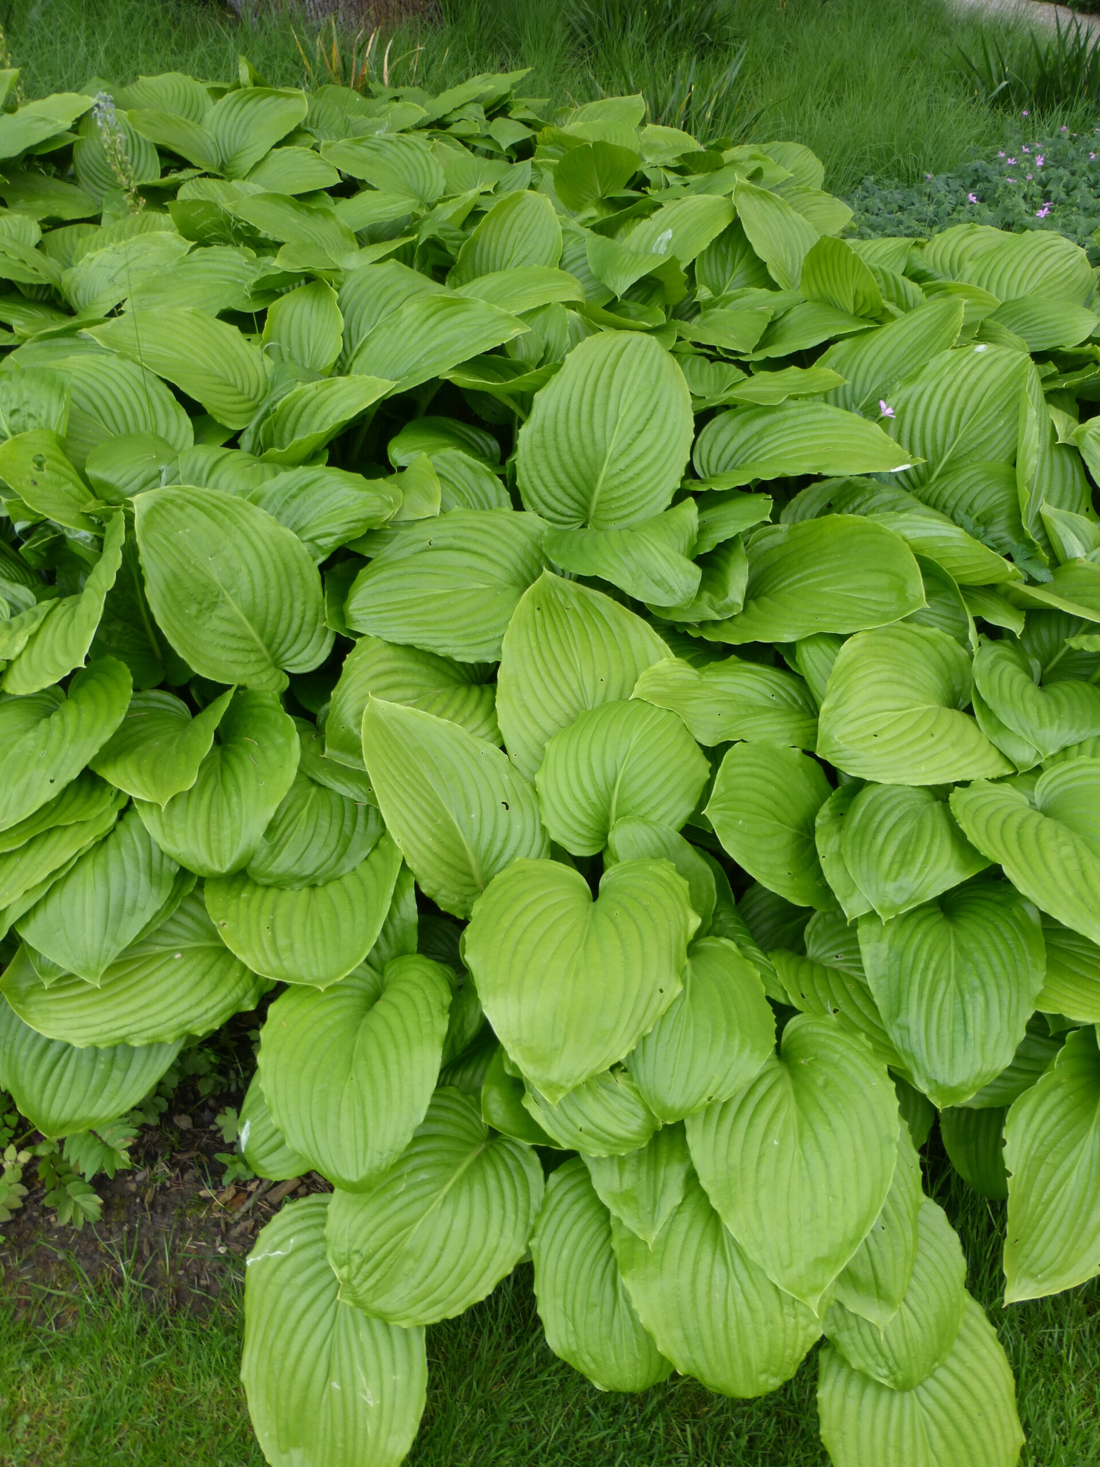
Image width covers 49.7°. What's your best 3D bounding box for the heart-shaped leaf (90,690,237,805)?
[{"bbox_3d":[-0.427,0.016,1.310,0.140,0.065,0.155,10,59,6],"label":"heart-shaped leaf"}]

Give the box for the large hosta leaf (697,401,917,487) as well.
[{"bbox_3d":[0.350,-0.387,1.588,0.310,0.075,0.170,-2,61,-14],"label":"large hosta leaf"}]

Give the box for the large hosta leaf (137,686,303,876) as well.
[{"bbox_3d":[-0.367,0.056,1.310,0.175,0.060,0.220,-1,63,-1],"label":"large hosta leaf"}]

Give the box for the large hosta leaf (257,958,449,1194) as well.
[{"bbox_3d":[-0.201,0.348,1.213,0.195,0.075,0.239,7,84,1],"label":"large hosta leaf"}]

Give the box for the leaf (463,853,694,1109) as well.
[{"bbox_3d":[0.027,0.239,1.151,0.220,0.075,0.250,7,83,1],"label":"leaf"}]

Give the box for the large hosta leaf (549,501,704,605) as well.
[{"bbox_3d":[0.105,-0.243,1.576,0.220,0.090,0.185,39,71,3],"label":"large hosta leaf"}]

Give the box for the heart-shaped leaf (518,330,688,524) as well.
[{"bbox_3d":[0.074,-0.405,1.580,0.215,0.050,0.275,11,69,4],"label":"heart-shaped leaf"}]

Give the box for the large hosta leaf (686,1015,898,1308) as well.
[{"bbox_3d":[0.234,0.410,1.140,0.195,0.055,0.270,-6,84,-1],"label":"large hosta leaf"}]

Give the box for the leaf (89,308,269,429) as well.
[{"bbox_3d":[-0.545,-0.535,1.707,0.295,0.060,0.185,25,69,15],"label":"leaf"}]

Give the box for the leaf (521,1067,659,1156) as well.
[{"bbox_3d":[0.035,0.341,1.160,0.165,0.050,0.125,41,75,-9],"label":"leaf"}]

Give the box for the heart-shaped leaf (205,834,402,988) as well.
[{"bbox_3d":[-0.268,0.176,1.300,0.210,0.060,0.235,-4,63,-2],"label":"heart-shaped leaf"}]

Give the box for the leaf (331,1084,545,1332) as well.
[{"bbox_3d":[-0.128,0.492,1.233,0.200,0.060,0.260,40,79,24],"label":"leaf"}]

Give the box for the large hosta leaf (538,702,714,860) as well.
[{"bbox_3d":[0.082,0.033,1.298,0.183,0.060,0.218,10,53,7],"label":"large hosta leaf"}]

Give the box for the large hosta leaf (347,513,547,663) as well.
[{"bbox_3d":[-0.124,-0.182,1.470,0.250,0.060,0.200,-9,65,7],"label":"large hosta leaf"}]

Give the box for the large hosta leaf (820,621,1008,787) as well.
[{"bbox_3d":[0.405,-0.034,1.330,0.205,0.065,0.175,-18,64,-3],"label":"large hosta leaf"}]

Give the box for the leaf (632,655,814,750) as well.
[{"bbox_3d":[0.204,-0.039,1.404,0.230,0.060,0.147,4,53,21],"label":"leaf"}]

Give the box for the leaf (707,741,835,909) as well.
[{"bbox_3d":[0.245,0.099,1.328,0.185,0.060,0.185,4,63,35],"label":"leaf"}]

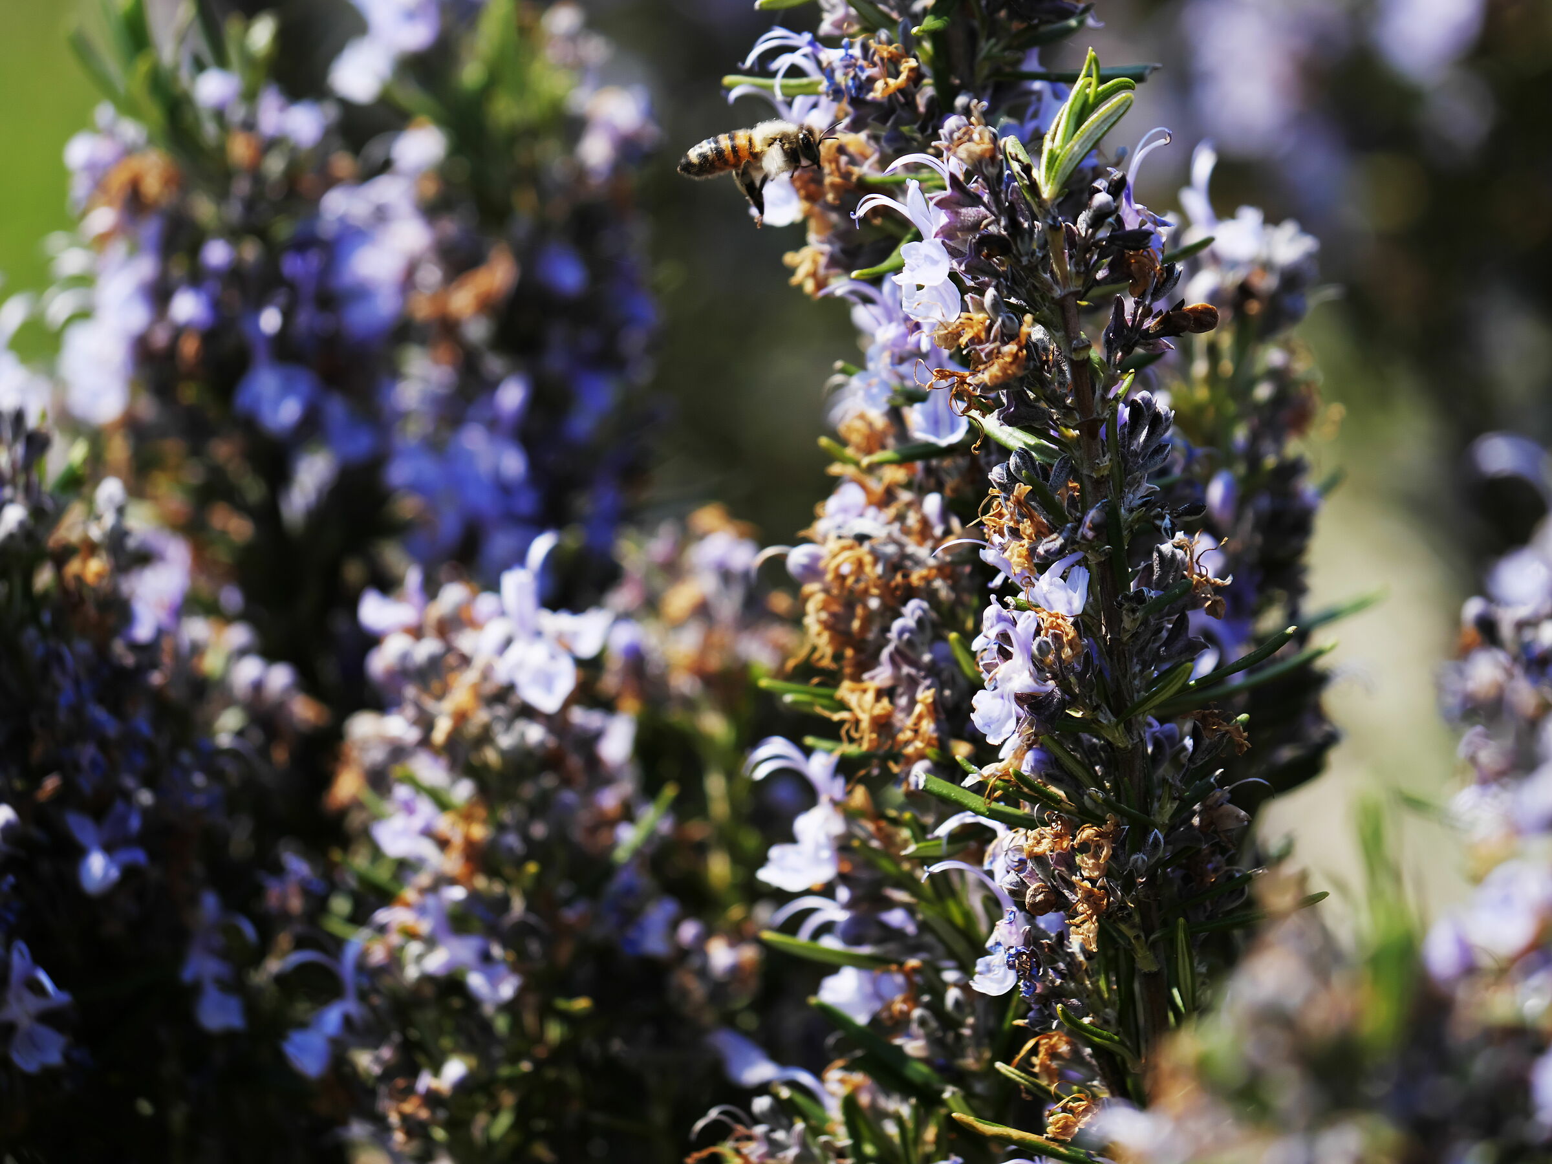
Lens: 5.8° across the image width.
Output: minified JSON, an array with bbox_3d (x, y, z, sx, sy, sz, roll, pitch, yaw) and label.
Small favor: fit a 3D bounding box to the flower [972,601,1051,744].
[{"bbox_3d":[0.021,0.008,1.360,0.007,0.013,0.007,-6,11,-30],"label":"flower"}]

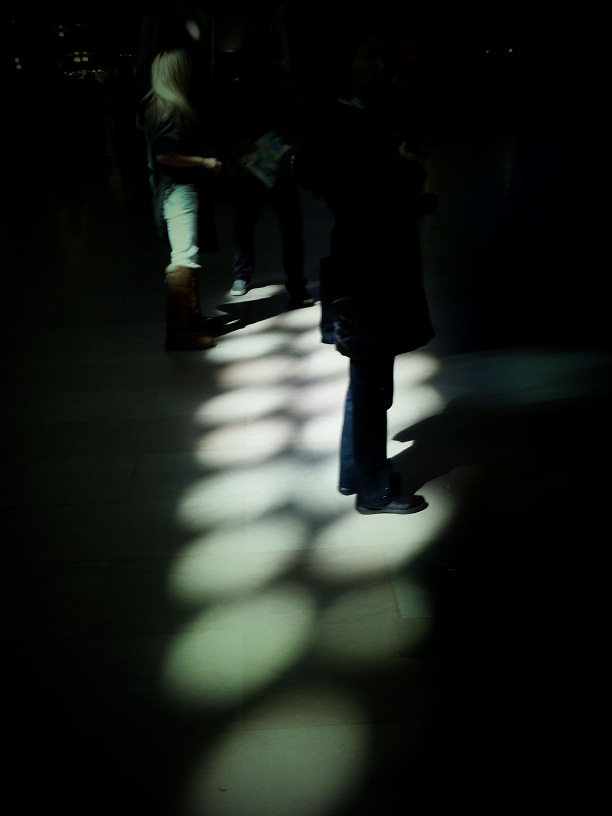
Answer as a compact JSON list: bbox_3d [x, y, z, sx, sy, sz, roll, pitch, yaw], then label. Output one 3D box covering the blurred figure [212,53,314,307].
[{"bbox_3d":[-0.270,-1.577,6.324,0.580,1.700,0.480,4,21,14],"label":"blurred figure"}]

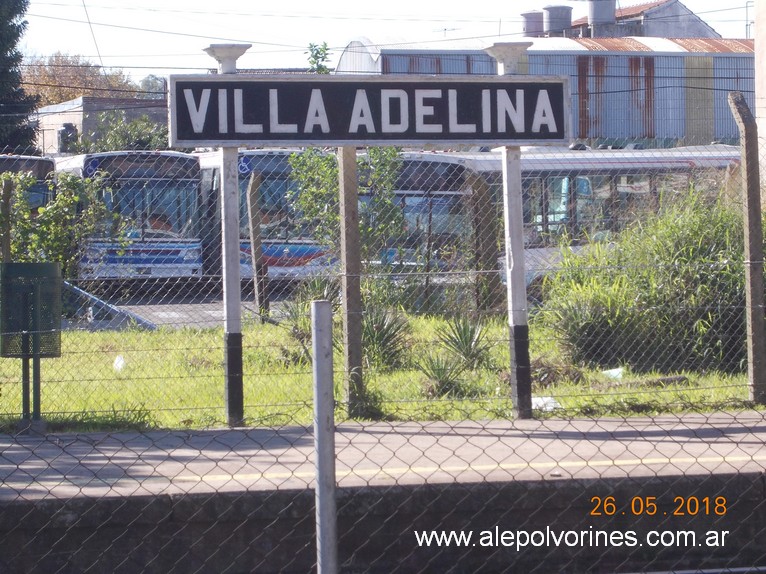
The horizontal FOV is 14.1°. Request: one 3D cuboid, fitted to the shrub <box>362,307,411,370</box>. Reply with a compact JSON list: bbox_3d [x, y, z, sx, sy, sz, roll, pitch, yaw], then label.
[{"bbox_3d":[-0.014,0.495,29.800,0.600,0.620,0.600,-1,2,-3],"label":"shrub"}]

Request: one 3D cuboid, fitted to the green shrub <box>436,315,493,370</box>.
[{"bbox_3d":[0.794,0.544,29.800,0.570,0.530,0.560,-1,2,-3],"label":"green shrub"}]

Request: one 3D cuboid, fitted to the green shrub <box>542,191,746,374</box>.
[{"bbox_3d":[2.509,-0.043,29.600,2.000,1.780,1.700,-1,2,-3],"label":"green shrub"}]

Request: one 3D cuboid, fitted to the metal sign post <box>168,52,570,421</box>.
[{"bbox_3d":[-0.104,-0.384,22.200,2.930,2.680,0.280,-1,2,-15],"label":"metal sign post"}]

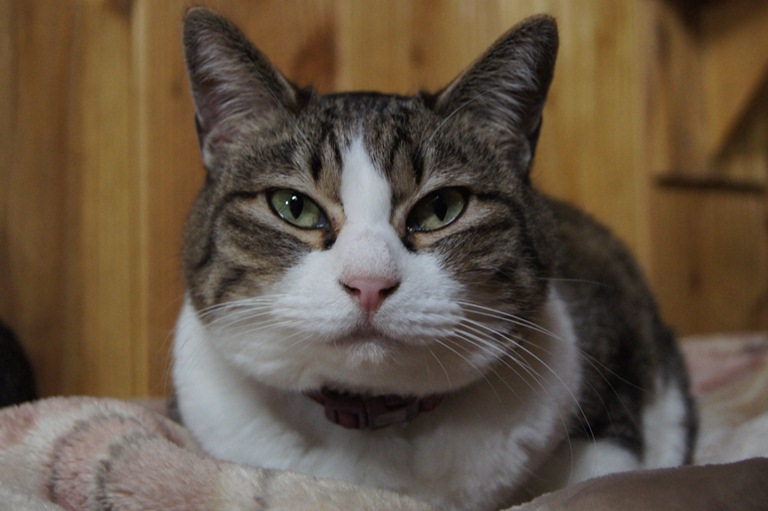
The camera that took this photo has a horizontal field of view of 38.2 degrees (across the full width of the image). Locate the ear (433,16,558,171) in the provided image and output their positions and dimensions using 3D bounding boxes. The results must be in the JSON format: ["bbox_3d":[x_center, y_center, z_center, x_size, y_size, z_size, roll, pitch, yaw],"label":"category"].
[{"bbox_3d":[0.040,-0.058,0.385,0.039,0.052,0.025,17,-5,-16],"label":"ear"}]

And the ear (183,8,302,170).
[{"bbox_3d":[-0.050,-0.059,0.385,0.039,0.052,0.025,-17,-5,16],"label":"ear"}]

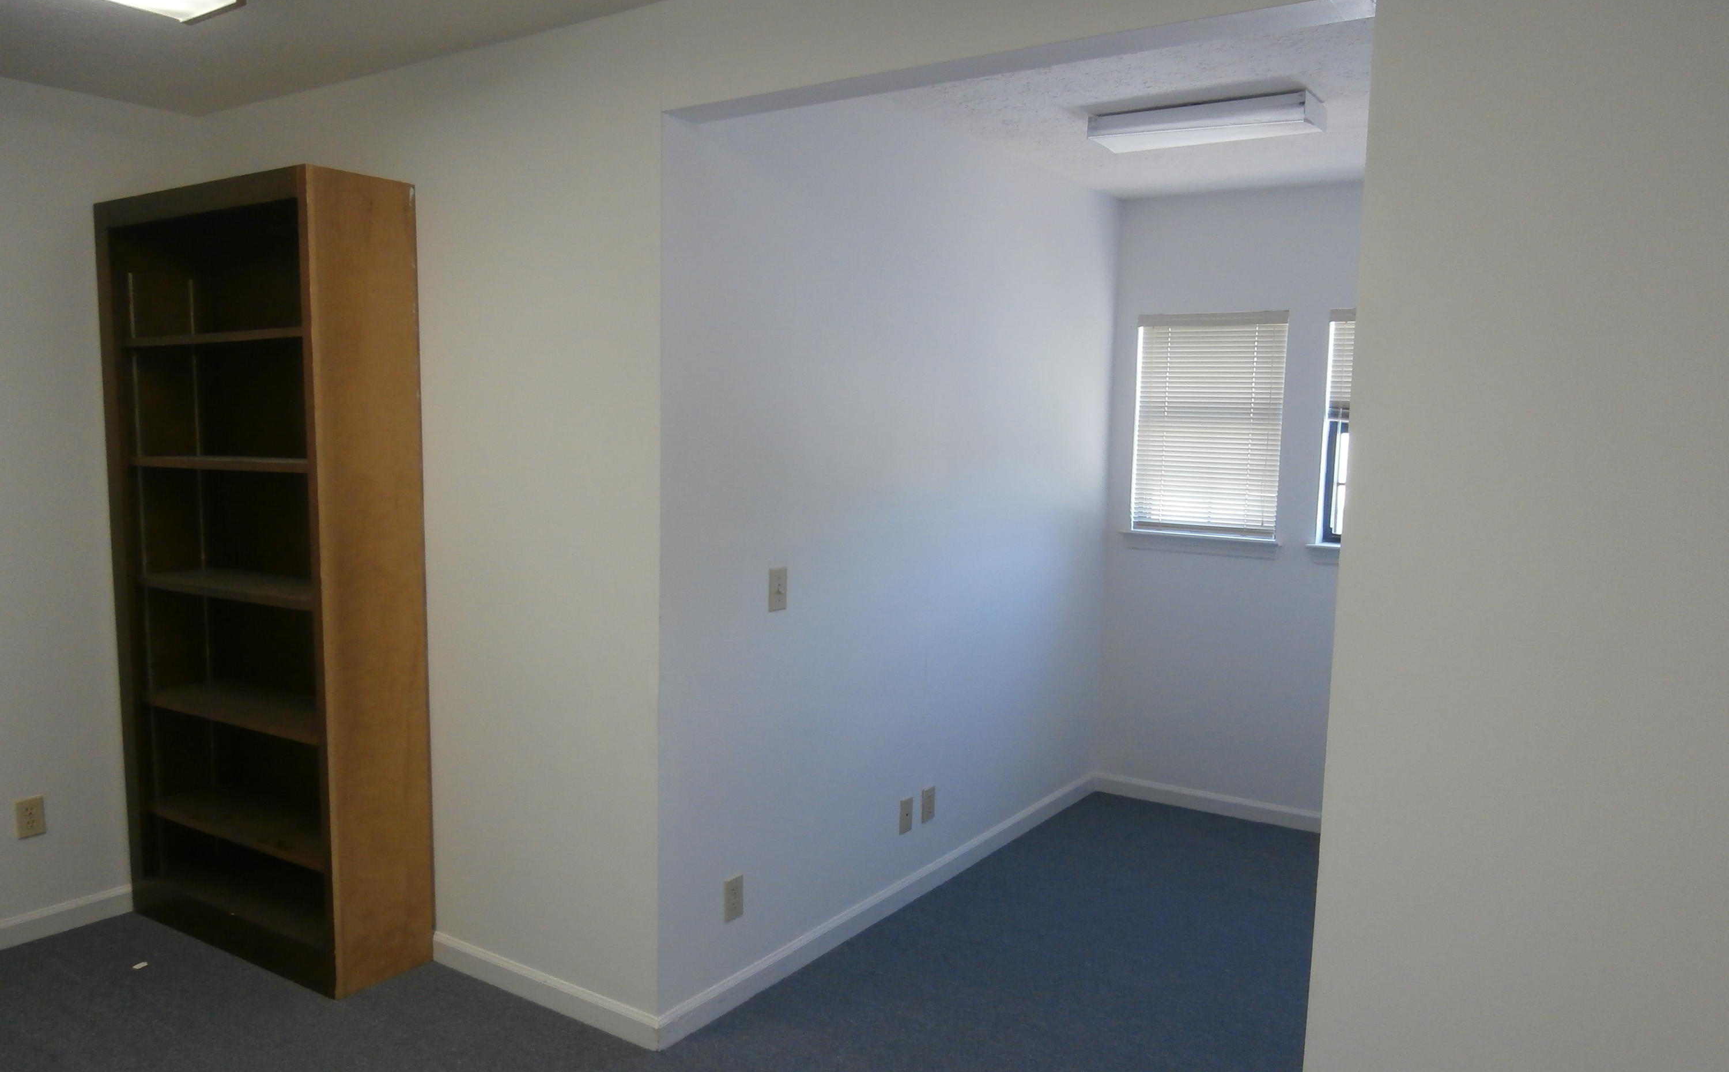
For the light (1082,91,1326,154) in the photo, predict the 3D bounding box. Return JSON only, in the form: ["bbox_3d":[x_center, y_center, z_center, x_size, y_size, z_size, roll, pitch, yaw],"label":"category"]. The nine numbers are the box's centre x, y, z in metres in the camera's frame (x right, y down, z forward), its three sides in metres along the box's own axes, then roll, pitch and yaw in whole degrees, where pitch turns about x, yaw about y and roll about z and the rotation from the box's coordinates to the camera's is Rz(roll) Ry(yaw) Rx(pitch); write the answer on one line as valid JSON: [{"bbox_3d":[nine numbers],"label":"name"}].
[{"bbox_3d":[0.953,-1.162,3.366,0.604,0.080,0.193,5,8,34],"label":"light"}]

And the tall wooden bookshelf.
[{"bbox_3d":[-1.724,0.114,3.433,1.060,2.130,0.300,5,8,34],"label":"tall wooden bookshelf"}]

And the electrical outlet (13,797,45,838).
[{"bbox_3d":[-2.410,0.817,3.469,0.010,0.115,0.071,5,8,34],"label":"electrical outlet"}]

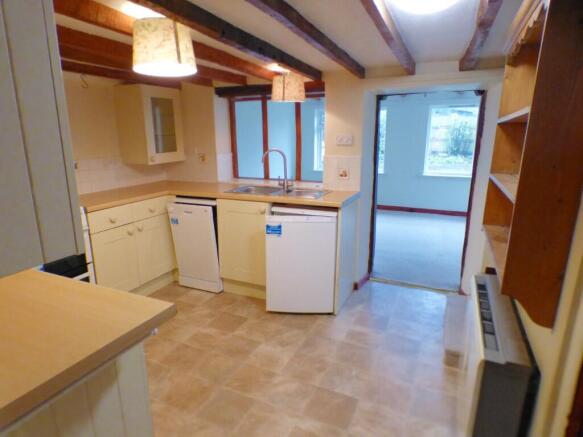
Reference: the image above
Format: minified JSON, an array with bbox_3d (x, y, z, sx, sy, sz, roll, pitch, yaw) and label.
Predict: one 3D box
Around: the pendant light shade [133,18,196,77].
[{"bbox_3d":[-0.612,-0.815,1.623,0.295,0.197,0.295,0,14,0],"label":"pendant light shade"}]

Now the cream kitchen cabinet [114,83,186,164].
[{"bbox_3d":[-1.448,-0.958,3.523,0.353,0.746,0.517,6,15,23],"label":"cream kitchen cabinet"}]

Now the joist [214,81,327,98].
[{"bbox_3d":[-0.217,-1.282,3.381,1.214,0.091,0.139,6,15,23],"label":"joist"}]

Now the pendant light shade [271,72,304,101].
[{"bbox_3d":[-0.022,-1.123,2.913,0.295,0.197,0.295,0,14,0],"label":"pendant light shade"}]

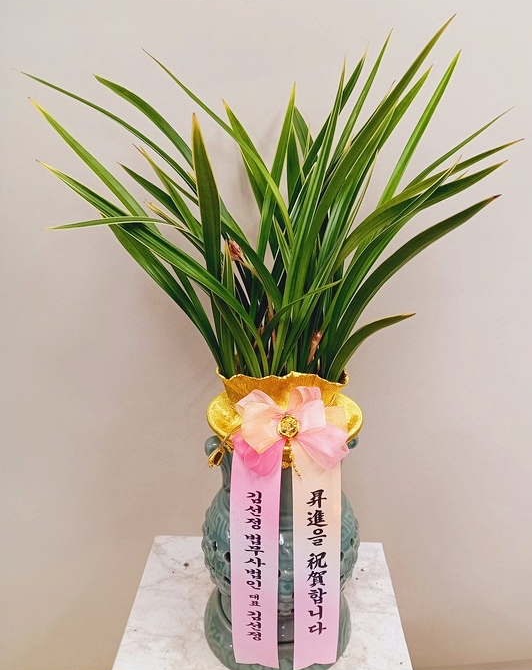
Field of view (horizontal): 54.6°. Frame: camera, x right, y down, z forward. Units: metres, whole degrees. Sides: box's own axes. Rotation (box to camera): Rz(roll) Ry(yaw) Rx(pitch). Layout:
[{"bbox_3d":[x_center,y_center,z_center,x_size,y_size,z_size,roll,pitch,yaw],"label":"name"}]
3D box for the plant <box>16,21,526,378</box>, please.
[{"bbox_3d":[0.007,-0.106,0.478,0.430,0.340,0.320,1,20,0],"label":"plant"}]

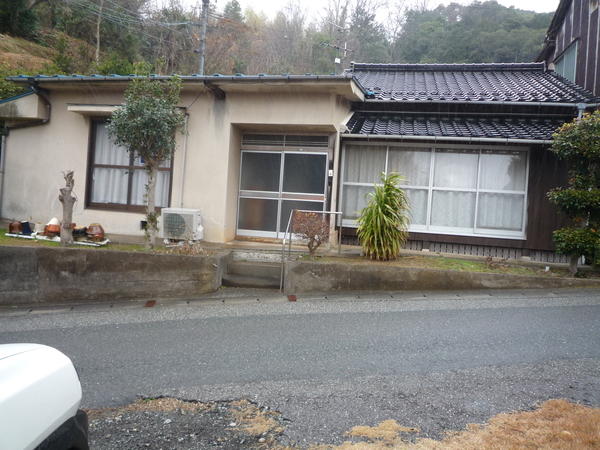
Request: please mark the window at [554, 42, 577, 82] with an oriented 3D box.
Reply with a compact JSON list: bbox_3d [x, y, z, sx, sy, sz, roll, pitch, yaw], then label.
[{"bbox_3d":[8.290,-4.736,13.608,0.100,1.400,1.680,4,0,10],"label":"window"}]

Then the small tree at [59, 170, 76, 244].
[{"bbox_3d":[-3.534,-0.251,6.600,0.220,1.158,0.240,4,0,10],"label":"small tree"}]

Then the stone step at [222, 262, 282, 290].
[{"bbox_3d":[-0.670,0.752,6.583,0.933,0.300,0.650,4,0,10],"label":"stone step"}]

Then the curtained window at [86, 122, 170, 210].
[{"bbox_3d":[-3.503,-1.209,8.921,1.895,1.888,0.120,4,0,10],"label":"curtained window"}]

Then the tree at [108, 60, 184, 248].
[{"bbox_3d":[-2.507,-1.106,7.100,1.261,2.982,1.200,4,0,10],"label":"tree"}]

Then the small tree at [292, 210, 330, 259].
[{"bbox_3d":[0.184,0.152,6.950,0.579,0.770,0.580,4,0,10],"label":"small tree"}]

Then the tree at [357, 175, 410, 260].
[{"bbox_3d":[1.346,-0.159,6.900,0.834,1.449,0.850,4,0,10],"label":"tree"}]

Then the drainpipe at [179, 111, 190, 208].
[{"bbox_3d":[-2.313,-1.274,8.633,0.065,1.896,0.065,4,0,10],"label":"drainpipe"}]

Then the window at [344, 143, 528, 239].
[{"bbox_3d":[2.603,-0.716,8.605,3.593,1.740,0.120,4,0,10],"label":"window"}]

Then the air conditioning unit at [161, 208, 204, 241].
[{"bbox_3d":[-2.299,0.004,8.415,0.709,0.567,0.290,4,0,10],"label":"air conditioning unit"}]

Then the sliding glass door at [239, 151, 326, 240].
[{"bbox_3d":[-0.375,-0.621,9.073,1.860,1.797,0.100,4,0,10],"label":"sliding glass door"}]

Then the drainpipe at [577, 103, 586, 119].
[{"bbox_3d":[5.587,-2.253,8.600,0.170,0.380,0.150,4,0,10],"label":"drainpipe"}]

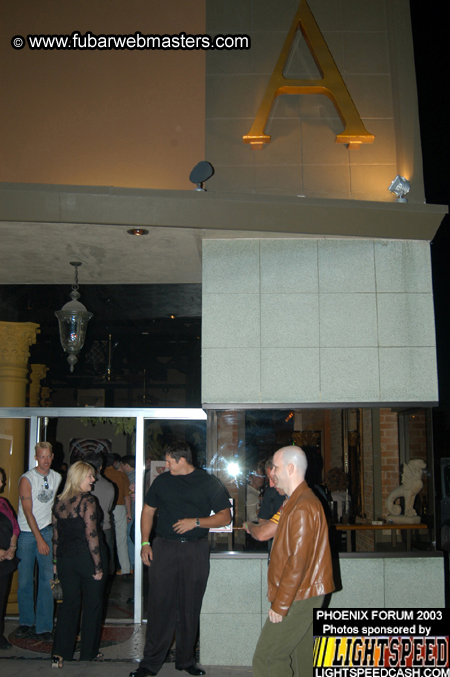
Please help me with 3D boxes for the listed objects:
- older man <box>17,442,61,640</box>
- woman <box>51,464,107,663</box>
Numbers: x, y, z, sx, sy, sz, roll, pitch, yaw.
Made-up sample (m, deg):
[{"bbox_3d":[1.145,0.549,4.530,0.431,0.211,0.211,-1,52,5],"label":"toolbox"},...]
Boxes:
[{"bbox_3d":[-1.852,1.978,6.734,0.490,1.850,0.370,7,-12,-33],"label":"older man"},{"bbox_3d":[-1.255,1.894,5.834,0.480,1.670,0.380,-5,-11,25],"label":"woman"}]

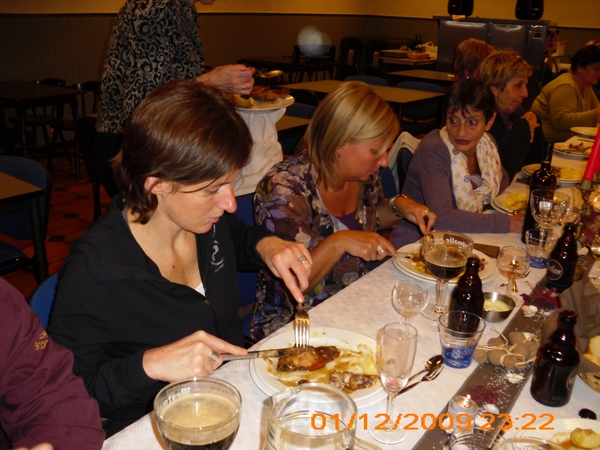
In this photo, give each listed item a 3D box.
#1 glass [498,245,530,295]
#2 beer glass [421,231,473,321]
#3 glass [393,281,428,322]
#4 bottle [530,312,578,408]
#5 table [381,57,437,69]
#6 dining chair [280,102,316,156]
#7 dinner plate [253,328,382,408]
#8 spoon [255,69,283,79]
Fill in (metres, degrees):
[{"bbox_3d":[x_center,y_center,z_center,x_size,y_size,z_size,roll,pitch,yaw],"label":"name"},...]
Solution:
[{"bbox_3d":[0.490,0.122,1.451,0.076,0.130,0.076,4,19,0],"label":"glass"},{"bbox_3d":[0.315,0.115,1.375,0.108,0.174,0.108,4,19,0],"label":"beer glass"},{"bbox_3d":[0.222,0.175,1.267,0.073,0.119,0.073,4,19,0],"label":"glass"},{"bbox_3d":[0.452,0.226,1.088,0.069,0.164,0.069,4,19,0],"label":"bottle"},{"bbox_3d":[1.618,-2.218,9.882,0.800,0.750,0.800,15,22,30],"label":"table"},{"bbox_3d":[-0.199,-0.340,3.945,0.460,0.810,0.530,16,23,33],"label":"dining chair"},{"bbox_3d":[0.044,0.254,1.137,0.272,0.032,0.272,3,19,-1],"label":"dinner plate"},{"bbox_3d":[-0.136,-0.506,2.050,0.190,0.032,0.042,6,20,7],"label":"spoon"}]

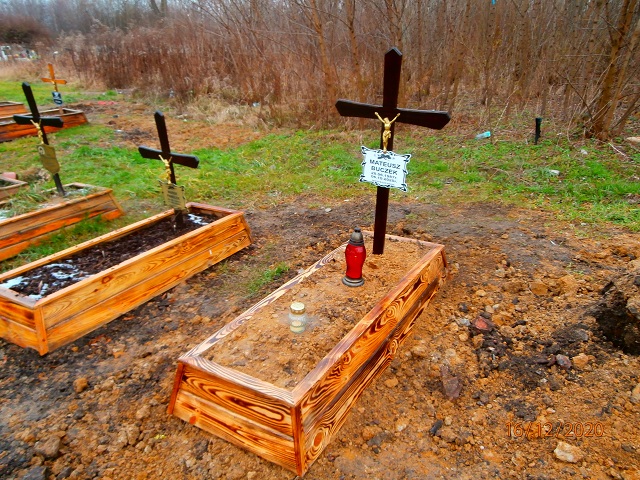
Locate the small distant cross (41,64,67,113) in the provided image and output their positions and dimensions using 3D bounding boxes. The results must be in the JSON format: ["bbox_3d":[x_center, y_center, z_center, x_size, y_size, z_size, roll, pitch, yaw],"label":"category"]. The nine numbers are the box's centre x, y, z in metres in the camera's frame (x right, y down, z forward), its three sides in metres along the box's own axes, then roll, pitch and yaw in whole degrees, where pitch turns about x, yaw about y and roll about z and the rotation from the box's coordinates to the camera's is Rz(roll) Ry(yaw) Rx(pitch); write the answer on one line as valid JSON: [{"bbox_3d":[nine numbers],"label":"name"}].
[{"bbox_3d":[-5.755,-3.280,10.094,0.845,1.036,0.070,13,28,24],"label":"small distant cross"}]

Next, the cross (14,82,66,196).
[{"bbox_3d":[-2.627,-0.928,4.429,0.820,1.075,0.070,12,31,29],"label":"cross"}]

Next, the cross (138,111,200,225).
[{"bbox_3d":[-1.205,-0.545,3.724,0.768,0.937,0.070,15,30,34],"label":"cross"}]

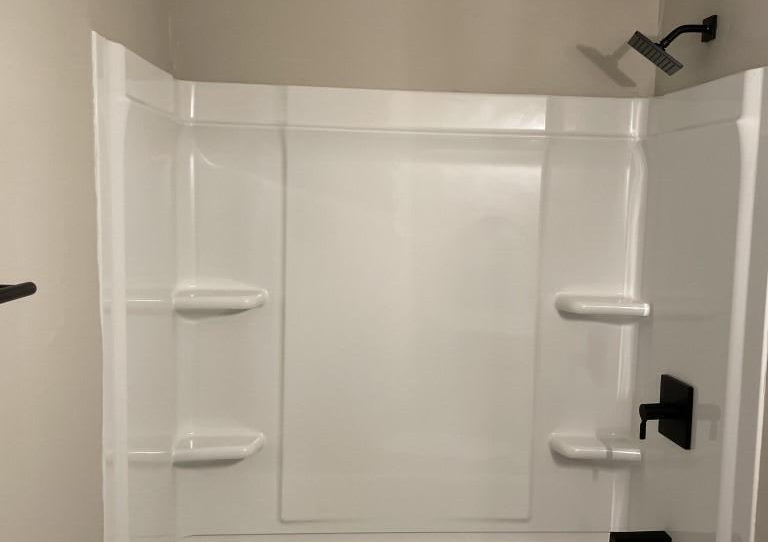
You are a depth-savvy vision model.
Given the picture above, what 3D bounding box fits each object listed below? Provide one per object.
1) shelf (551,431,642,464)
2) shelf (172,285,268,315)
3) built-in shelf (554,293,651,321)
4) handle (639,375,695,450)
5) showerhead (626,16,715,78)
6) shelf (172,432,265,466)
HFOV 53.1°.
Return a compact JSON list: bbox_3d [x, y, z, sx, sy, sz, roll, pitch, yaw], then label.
[{"bbox_3d":[0.671,0.557,2.442,0.282,0.055,0.100,1,6,-4],"label":"shelf"},{"bbox_3d":[-0.493,0.082,2.317,0.275,0.054,0.100,1,6,-4],"label":"shelf"},{"bbox_3d":[0.680,0.106,2.398,0.282,0.055,0.100,1,6,-4],"label":"built-in shelf"},{"bbox_3d":[0.788,0.404,2.187,0.097,0.175,0.178,1,6,-4],"label":"handle"},{"bbox_3d":[0.767,-0.606,2.068,0.225,0.147,0.145,1,6,-4],"label":"showerhead"},{"bbox_3d":[-0.505,0.541,2.362,0.270,0.056,0.100,1,6,-4],"label":"shelf"}]

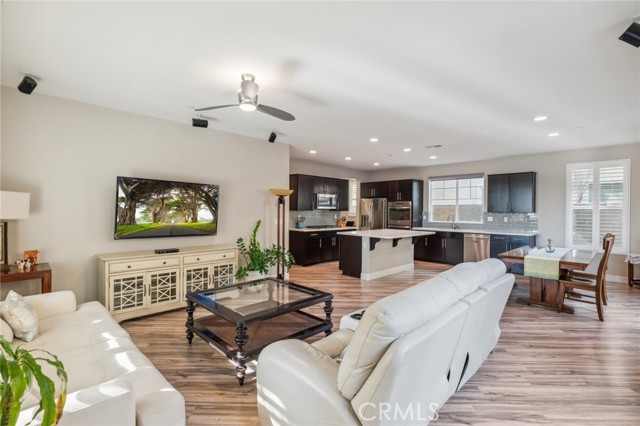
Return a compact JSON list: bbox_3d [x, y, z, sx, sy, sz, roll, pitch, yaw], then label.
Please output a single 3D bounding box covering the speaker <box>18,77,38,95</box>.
[{"bbox_3d":[-2.974,-1.299,2.896,0.090,0.140,0.090,39,4,4],"label":"speaker"}]

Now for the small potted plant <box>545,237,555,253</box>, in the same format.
[{"bbox_3d":[3.870,0.528,4.776,0.155,0.250,0.155,0,1,-43],"label":"small potted plant"}]

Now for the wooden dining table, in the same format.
[{"bbox_3d":[3.563,0.996,4.419,1.560,0.740,0.980,0,1,-44],"label":"wooden dining table"}]

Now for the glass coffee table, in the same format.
[{"bbox_3d":[-0.627,1.101,2.946,1.070,0.510,1.080,2,1,43],"label":"glass coffee table"}]

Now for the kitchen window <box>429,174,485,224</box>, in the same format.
[{"bbox_3d":[3.832,-0.387,8.103,0.120,1.310,1.520,0,1,-43],"label":"kitchen window"}]

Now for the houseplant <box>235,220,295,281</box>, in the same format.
[{"bbox_3d":[-1.002,0.727,4.954,0.900,1.200,0.870,0,1,-44],"label":"houseplant"}]

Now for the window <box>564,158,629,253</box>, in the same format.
[{"bbox_3d":[5.673,-0.118,5.846,0.100,1.860,0.950,0,1,-44],"label":"window"}]

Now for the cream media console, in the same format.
[{"bbox_3d":[-2.042,0.937,4.029,1.720,0.775,0.500,0,1,-43],"label":"cream media console"}]

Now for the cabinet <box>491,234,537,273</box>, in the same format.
[{"bbox_3d":[4.613,0.951,6.807,0.630,0.880,0.780,0,1,-43],"label":"cabinet"}]

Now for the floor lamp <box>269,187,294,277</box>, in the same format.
[{"bbox_3d":[-0.708,0.453,5.205,0.460,1.750,0.460,1,1,0],"label":"floor lamp"}]

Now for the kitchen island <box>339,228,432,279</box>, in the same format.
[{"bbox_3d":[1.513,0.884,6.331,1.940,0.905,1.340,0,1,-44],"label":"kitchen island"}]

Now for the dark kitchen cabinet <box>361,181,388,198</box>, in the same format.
[{"bbox_3d":[1.956,-0.724,9.305,0.630,0.495,1.000,0,1,-44],"label":"dark kitchen cabinet"}]

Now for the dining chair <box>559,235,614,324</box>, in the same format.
[{"bbox_3d":[3.612,0.845,3.876,0.480,1.050,0.530,0,1,-44],"label":"dining chair"}]

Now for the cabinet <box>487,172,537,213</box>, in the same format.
[{"bbox_3d":[4.563,-0.459,6.797,0.330,0.920,0.905,0,1,-44],"label":"cabinet"}]

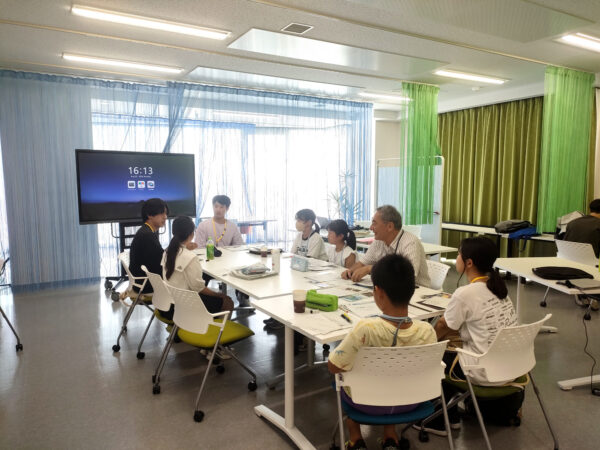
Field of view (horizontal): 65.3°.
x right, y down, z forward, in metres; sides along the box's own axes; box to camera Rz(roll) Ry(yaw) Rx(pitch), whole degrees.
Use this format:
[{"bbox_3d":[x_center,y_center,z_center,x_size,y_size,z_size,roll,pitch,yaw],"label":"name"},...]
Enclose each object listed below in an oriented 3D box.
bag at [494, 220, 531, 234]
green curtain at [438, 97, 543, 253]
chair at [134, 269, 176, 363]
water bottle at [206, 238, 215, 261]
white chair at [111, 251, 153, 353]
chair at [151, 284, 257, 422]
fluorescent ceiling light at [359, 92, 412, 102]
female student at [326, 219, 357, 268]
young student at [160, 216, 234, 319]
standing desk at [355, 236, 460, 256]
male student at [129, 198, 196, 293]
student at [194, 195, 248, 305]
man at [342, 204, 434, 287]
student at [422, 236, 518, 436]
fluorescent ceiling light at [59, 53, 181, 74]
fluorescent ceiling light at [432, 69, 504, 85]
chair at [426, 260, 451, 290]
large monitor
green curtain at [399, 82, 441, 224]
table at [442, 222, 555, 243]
[{"bbox_3d":[3.372,0.025,7.452,0.320,0.190,0.480,-3,6,-30],"label":"bag"},{"bbox_3d":[3.219,-0.692,8.287,0.160,2.840,2.350,-3,6,-30],"label":"green curtain"},{"bbox_3d":[-0.969,0.714,3.754,0.580,0.820,0.560,-4,7,-34],"label":"chair"},{"bbox_3d":[-0.864,0.226,4.510,0.068,0.210,0.068,0,5,0],"label":"water bottle"},{"bbox_3d":[-1.444,0.695,4.459,0.580,0.800,0.580,-1,5,-16],"label":"white chair"},{"bbox_3d":[-0.660,0.798,3.289,0.580,0.810,0.580,-5,7,-44],"label":"chair"},{"bbox_3d":[1.341,-1.940,7.210,1.260,0.080,0.220,-3,6,-29],"label":"fluorescent ceiling light"},{"bbox_3d":[0.371,0.501,4.892,0.620,1.120,0.420,-3,6,-28],"label":"female student"},{"bbox_3d":[-0.859,0.520,3.845,0.680,1.190,0.450,-4,7,-35],"label":"young student"},{"bbox_3d":[1.256,0.607,6.085,0.880,0.700,1.300,-3,6,-30],"label":"standing desk"},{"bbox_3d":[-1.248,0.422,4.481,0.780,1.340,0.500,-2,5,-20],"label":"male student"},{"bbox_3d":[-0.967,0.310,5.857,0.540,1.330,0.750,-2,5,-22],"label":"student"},{"bbox_3d":[0.663,0.478,3.855,0.750,1.270,0.520,-3,6,-27],"label":"man"},{"bbox_3d":[0.930,0.644,2.580,0.450,1.180,0.710,-4,7,-38],"label":"student"},{"bbox_3d":[-1.898,-1.739,5.135,1.260,0.080,0.210,-3,6,-30],"label":"fluorescent ceiling light"},{"bbox_3d":[2.137,-1.805,5.790,1.260,0.080,0.220,-3,6,-29],"label":"fluorescent ceiling light"},{"bbox_3d":[0.981,0.716,4.223,0.580,0.800,0.580,-2,6,-24],"label":"chair"},{"bbox_3d":[-2.157,-0.516,6.351,1.630,0.926,0.090,-5,7,-42],"label":"large monitor"},{"bbox_3d":[1.614,-0.930,6.309,0.720,1.870,0.120,-3,6,-29],"label":"green curtain"},{"bbox_3d":[2.974,0.472,6.825,0.620,0.720,1.950,-3,6,-29],"label":"table"}]

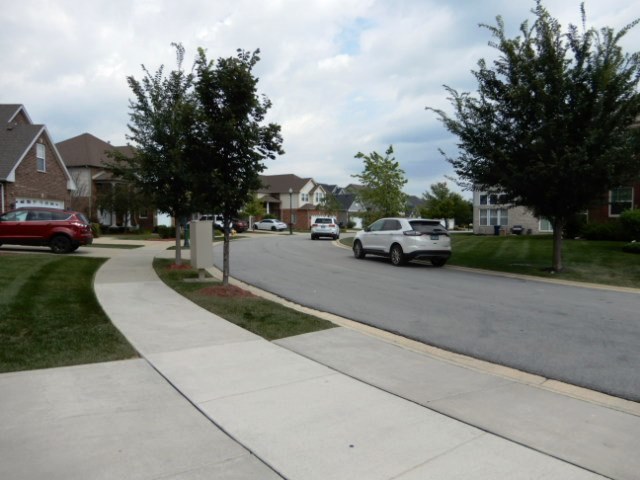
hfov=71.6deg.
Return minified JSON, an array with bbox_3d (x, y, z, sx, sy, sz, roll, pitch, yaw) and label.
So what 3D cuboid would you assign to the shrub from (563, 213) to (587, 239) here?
[{"bbox_3d":[14.684,-0.793,25.464,1.300,1.450,1.300,0,3,0],"label":"shrub"}]

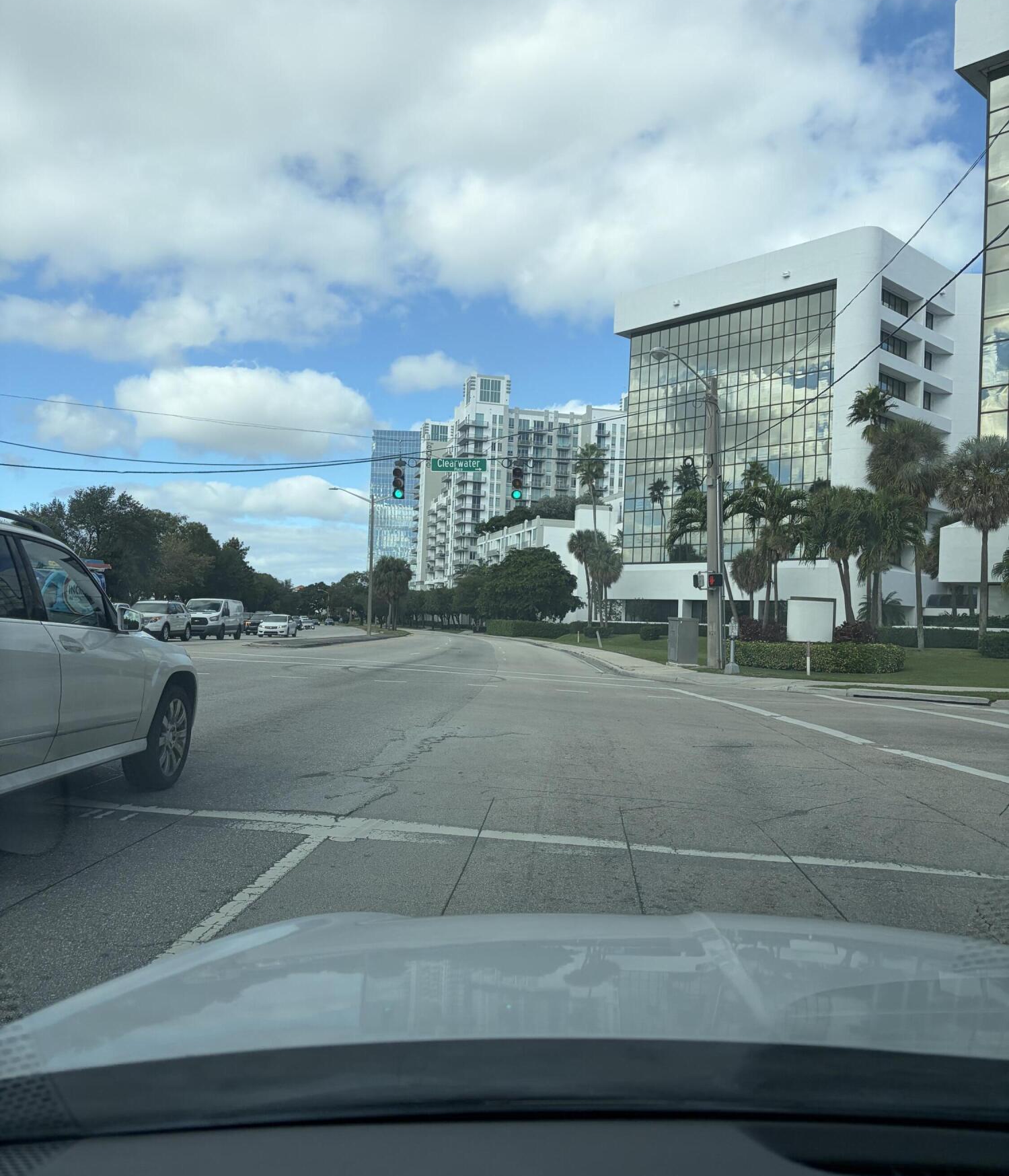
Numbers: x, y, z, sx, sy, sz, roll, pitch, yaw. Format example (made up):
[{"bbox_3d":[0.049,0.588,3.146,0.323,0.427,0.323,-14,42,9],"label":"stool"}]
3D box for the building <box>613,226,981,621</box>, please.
[{"bbox_3d":[29.497,-13.059,104.448,22.000,35.390,30.190,5,-3,-42],"label":"building"}]

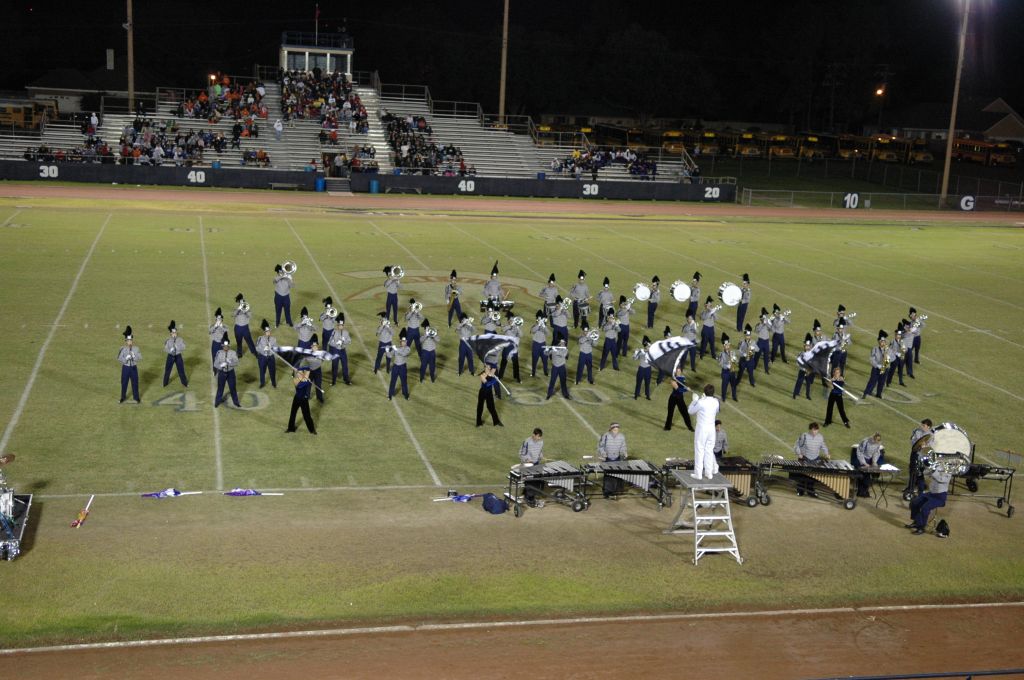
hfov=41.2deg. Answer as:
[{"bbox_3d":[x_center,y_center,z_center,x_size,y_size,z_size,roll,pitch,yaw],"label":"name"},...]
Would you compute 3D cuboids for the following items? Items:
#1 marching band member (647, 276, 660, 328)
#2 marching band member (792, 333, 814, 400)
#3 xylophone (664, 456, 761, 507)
[{"bbox_3d":[4.926,-1.330,47.134,0.450,1.830,0.500,-1,12,-18],"label":"marching band member"},{"bbox_3d":[8.117,0.736,37.889,0.540,1.870,0.460,0,12,-16],"label":"marching band member"},{"bbox_3d":[4.068,3.009,28.679,2.080,0.930,0.850,1,11,-9],"label":"xylophone"}]

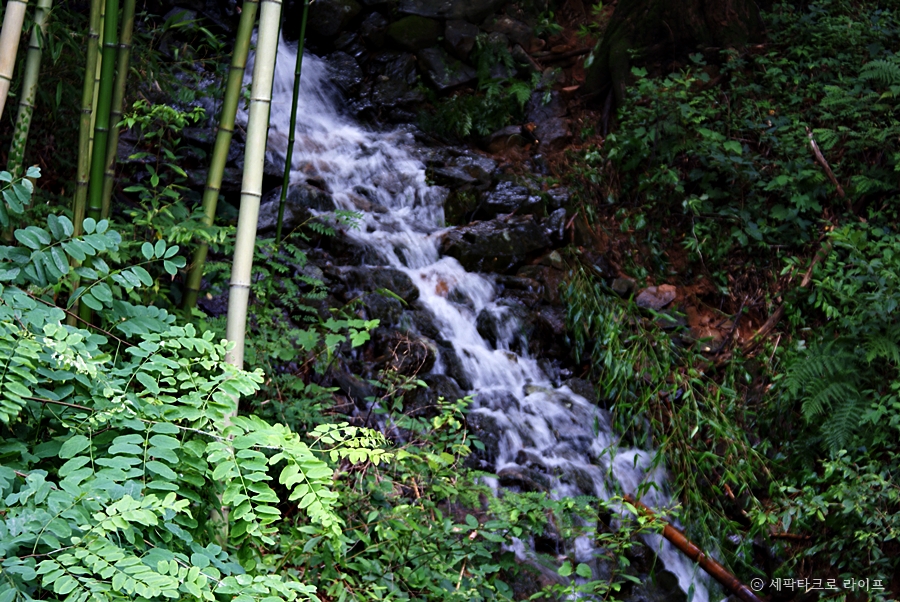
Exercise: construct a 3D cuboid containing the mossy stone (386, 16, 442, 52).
[{"bbox_3d":[-0.203,-1.527,15.000,0.320,0.194,0.240,2,-2,0],"label":"mossy stone"}]

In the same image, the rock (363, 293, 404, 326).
[{"bbox_3d":[-0.327,0.042,12.900,0.206,0.167,0.175,2,-2,0],"label":"rock"}]

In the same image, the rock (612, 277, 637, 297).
[{"bbox_3d":[0.870,-0.072,13.100,0.120,0.100,0.108,2,-2,0],"label":"rock"}]

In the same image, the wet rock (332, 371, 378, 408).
[{"bbox_3d":[-0.442,0.414,12.300,0.215,0.178,0.172,2,-2,0],"label":"wet rock"}]

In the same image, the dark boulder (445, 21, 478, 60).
[{"bbox_3d":[0.065,-1.483,14.900,0.193,0.238,0.194,2,-2,0],"label":"dark boulder"}]

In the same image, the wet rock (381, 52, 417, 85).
[{"bbox_3d":[-0.273,-1.283,14.500,0.199,0.177,0.169,2,-2,0],"label":"wet rock"}]

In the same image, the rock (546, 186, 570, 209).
[{"bbox_3d":[0.566,-0.540,13.700,0.125,0.115,0.113,2,-2,0],"label":"rock"}]

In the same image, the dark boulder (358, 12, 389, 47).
[{"bbox_3d":[-0.434,-1.540,14.900,0.170,0.215,0.174,2,-2,0],"label":"dark boulder"}]

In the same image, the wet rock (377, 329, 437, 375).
[{"bbox_3d":[-0.209,0.247,12.600,0.288,0.230,0.230,2,-2,0],"label":"wet rock"}]

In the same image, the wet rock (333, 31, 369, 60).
[{"bbox_3d":[-0.560,-1.433,14.800,0.203,0.158,0.172,2,-2,0],"label":"wet rock"}]

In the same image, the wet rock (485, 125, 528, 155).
[{"bbox_3d":[0.303,-0.867,14.100,0.236,0.161,0.177,2,-2,0],"label":"wet rock"}]

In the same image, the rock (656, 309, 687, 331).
[{"bbox_3d":[1.079,0.095,12.800,0.146,0.097,0.124,2,-2,0],"label":"rock"}]

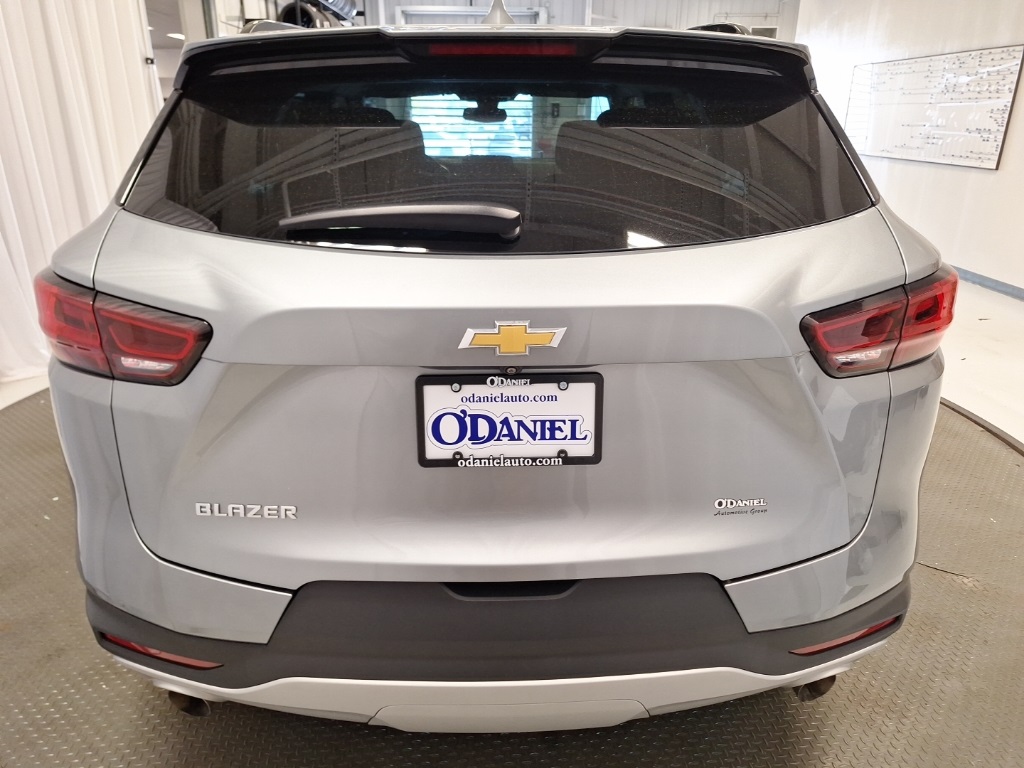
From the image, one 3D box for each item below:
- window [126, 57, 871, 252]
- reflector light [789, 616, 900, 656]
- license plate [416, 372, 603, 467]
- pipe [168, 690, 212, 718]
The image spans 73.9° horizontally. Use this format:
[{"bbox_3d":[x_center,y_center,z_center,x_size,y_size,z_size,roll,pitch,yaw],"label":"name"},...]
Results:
[{"bbox_3d":[-0.014,-0.436,1.319,1.420,0.460,0.085,-1,-21,-2],"label":"window"},{"bbox_3d":[0.675,0.503,1.365,0.300,0.035,0.040,-7,21,-20],"label":"reflector light"},{"bbox_3d":[-0.004,0.059,1.135,0.312,0.159,0.015,-1,13,-2],"label":"license plate"},{"bbox_3d":[-0.676,0.658,1.511,0.100,0.085,0.130,4,20,11],"label":"pipe"}]

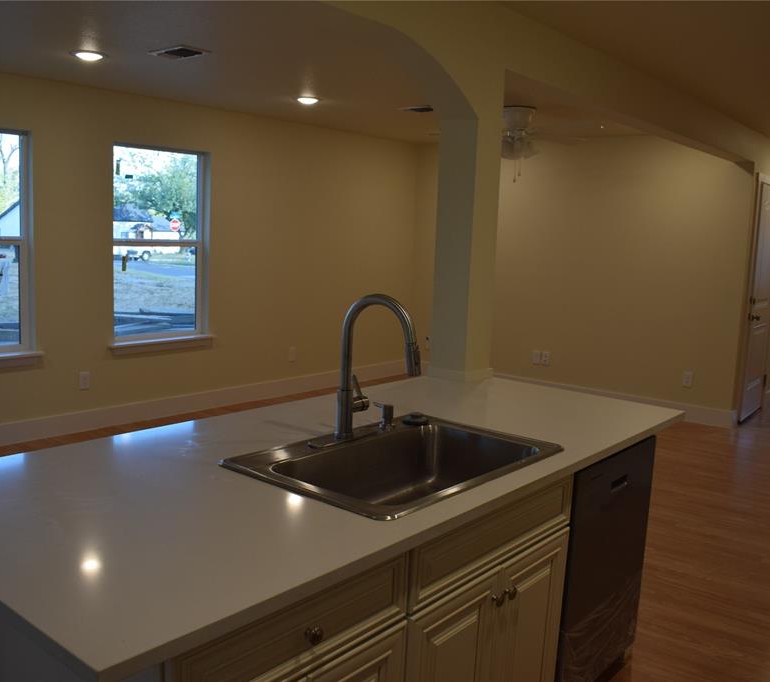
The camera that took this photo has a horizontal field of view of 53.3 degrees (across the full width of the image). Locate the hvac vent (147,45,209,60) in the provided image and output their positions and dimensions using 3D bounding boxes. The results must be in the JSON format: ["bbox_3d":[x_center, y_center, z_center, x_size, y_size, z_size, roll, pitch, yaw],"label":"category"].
[{"bbox_3d":[-1.091,-1.542,4.127,0.320,0.025,0.185,8,10,39],"label":"hvac vent"}]

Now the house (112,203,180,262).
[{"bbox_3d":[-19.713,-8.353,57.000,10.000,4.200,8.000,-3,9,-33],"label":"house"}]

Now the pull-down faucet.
[{"bbox_3d":[0.003,0.081,2.172,0.290,0.425,0.130,8,10,39],"label":"pull-down faucet"}]

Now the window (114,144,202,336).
[{"bbox_3d":[-1.732,-0.729,5.912,0.110,1.460,0.860,8,10,39],"label":"window"}]

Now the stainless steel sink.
[{"bbox_3d":[0.050,0.408,2.098,0.562,0.210,0.835,8,10,39],"label":"stainless steel sink"}]

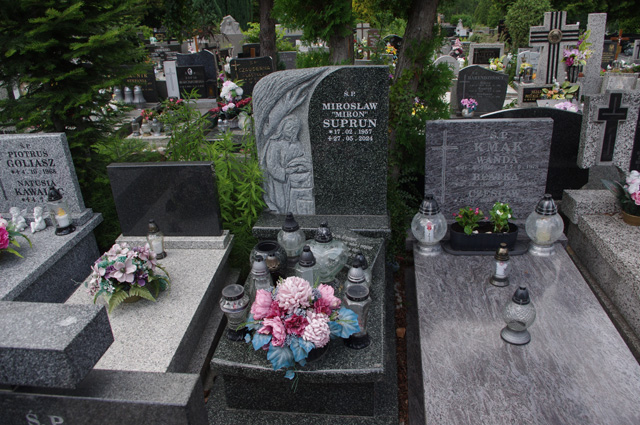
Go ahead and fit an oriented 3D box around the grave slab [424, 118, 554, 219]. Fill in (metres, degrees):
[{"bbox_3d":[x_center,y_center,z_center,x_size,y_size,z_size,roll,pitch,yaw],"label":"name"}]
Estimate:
[{"bbox_3d":[0.981,-0.249,2.852,0.696,0.589,0.070,0,21,9],"label":"grave slab"}]

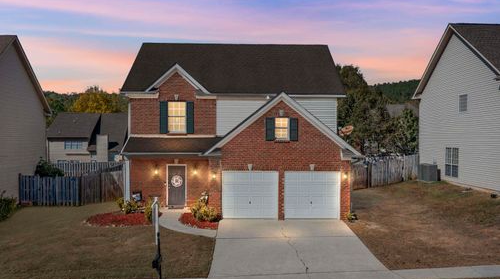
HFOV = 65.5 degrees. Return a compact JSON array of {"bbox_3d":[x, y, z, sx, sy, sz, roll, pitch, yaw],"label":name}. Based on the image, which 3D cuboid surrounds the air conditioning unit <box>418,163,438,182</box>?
[{"bbox_3d":[11.461,2.161,25.000,0.830,1.000,0.830,0,0,-1],"label":"air conditioning unit"}]

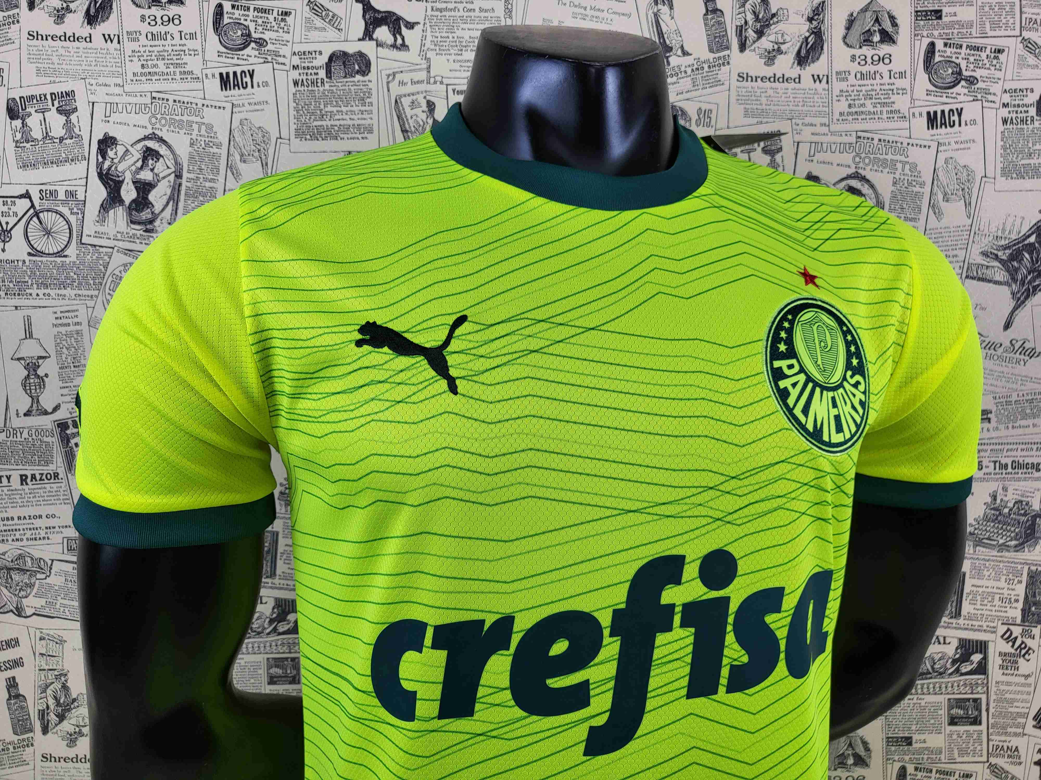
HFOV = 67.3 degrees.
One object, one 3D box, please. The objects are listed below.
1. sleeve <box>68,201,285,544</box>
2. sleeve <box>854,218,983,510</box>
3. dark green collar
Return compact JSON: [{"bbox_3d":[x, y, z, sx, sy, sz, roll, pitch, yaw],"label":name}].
[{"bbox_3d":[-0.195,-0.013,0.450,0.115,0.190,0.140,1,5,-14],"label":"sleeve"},{"bbox_3d":[0.250,-0.009,0.561,0.115,0.190,0.140,1,5,-14],"label":"sleeve"},{"bbox_3d":[0.032,-0.149,0.485,0.172,0.097,0.150,1,5,-14],"label":"dark green collar"}]

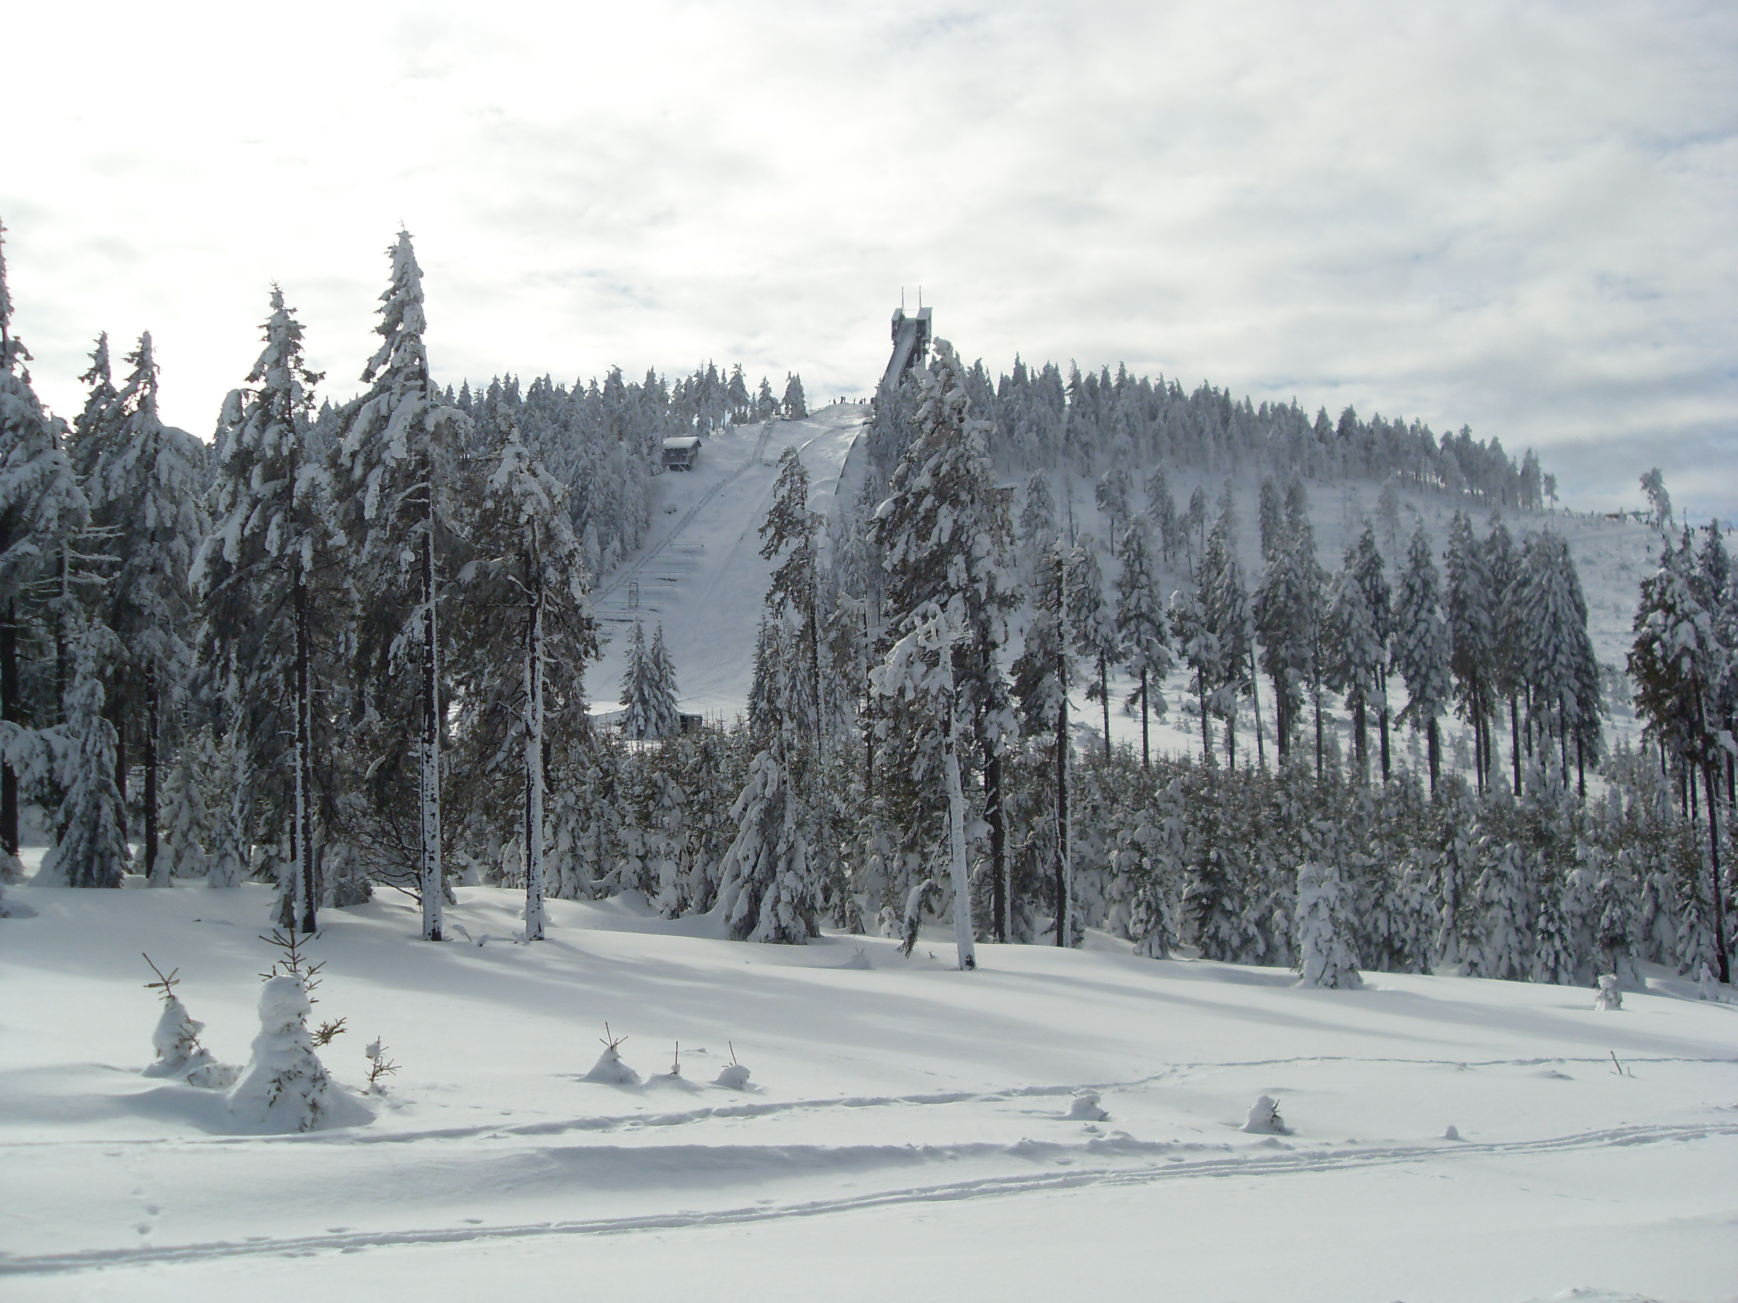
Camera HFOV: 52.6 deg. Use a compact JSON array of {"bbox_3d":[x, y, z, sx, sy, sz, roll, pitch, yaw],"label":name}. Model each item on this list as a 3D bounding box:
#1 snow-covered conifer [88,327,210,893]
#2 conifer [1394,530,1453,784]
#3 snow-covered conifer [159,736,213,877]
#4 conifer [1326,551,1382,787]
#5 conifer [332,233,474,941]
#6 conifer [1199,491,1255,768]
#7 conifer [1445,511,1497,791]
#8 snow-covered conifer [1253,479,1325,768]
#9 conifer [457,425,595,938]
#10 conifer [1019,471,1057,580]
[{"bbox_3d":[-20.066,-1.266,49.000,3.218,15.562,3.218,-1,-4,0],"label":"snow-covered conifer"},{"bbox_3d":[29.283,0.395,93.000,3.067,14.228,3.067,-1,-4,0],"label":"conifer"},{"bbox_3d":[-18.656,4.321,48.000,1.331,3.857,1.331,-1,-4,0],"label":"snow-covered conifer"},{"bbox_3d":[26.169,1.064,95.000,2.990,12.479,2.990,-1,-4,0],"label":"conifer"},{"bbox_3d":[-9.939,-1.491,37.500,3.042,15.214,3.042,-1,-4,0],"label":"conifer"},{"bbox_3d":[19.546,-0.536,96.000,3.115,16.674,3.115,-1,-4,0],"label":"conifer"},{"bbox_3d":[31.491,0.036,92.000,2.689,14.786,2.689,-1,-4,0],"label":"conifer"},{"bbox_3d":[22.682,-1.431,95.000,3.774,15.855,3.774,-1,-4,0],"label":"snow-covered conifer"},{"bbox_3d":[-7.219,0.584,37.000,2.916,10.826,2.916,-1,-4,0],"label":"conifer"},{"bbox_3d":[22.126,-16.083,230.000,4.827,14.928,4.827,-1,-4,0],"label":"conifer"}]

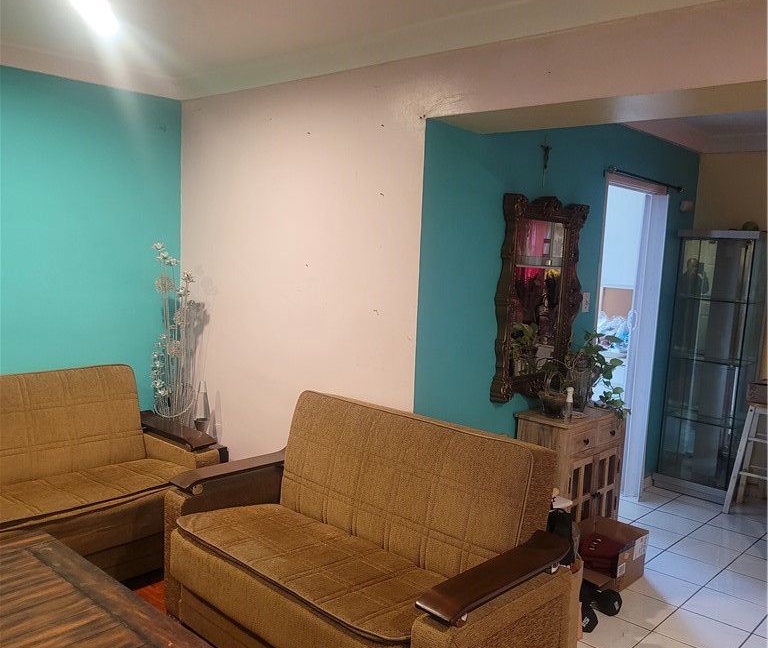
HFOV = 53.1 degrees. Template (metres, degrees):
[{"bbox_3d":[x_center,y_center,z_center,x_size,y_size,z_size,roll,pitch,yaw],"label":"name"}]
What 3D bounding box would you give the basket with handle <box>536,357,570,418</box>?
[{"bbox_3d":[0.852,0.318,3.811,0.165,0.280,0.165,8,8,41],"label":"basket with handle"}]

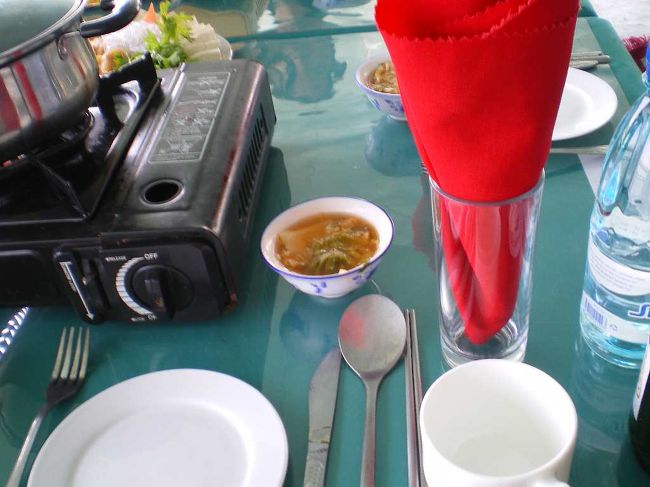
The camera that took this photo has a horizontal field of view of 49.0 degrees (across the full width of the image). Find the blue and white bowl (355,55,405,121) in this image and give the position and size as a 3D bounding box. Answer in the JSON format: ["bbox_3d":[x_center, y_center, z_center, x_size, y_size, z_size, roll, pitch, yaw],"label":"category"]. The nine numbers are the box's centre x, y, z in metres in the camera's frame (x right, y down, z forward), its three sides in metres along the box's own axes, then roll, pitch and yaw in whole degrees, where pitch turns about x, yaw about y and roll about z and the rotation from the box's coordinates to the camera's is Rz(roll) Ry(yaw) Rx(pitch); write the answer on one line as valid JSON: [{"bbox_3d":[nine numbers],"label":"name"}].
[{"bbox_3d":[0.086,-0.167,0.780,0.104,0.048,0.104,-5,39,4],"label":"blue and white bowl"}]

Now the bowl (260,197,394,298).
[{"bbox_3d":[0.004,0.012,0.575,0.104,0.048,0.104,-5,39,4],"label":"bowl"}]

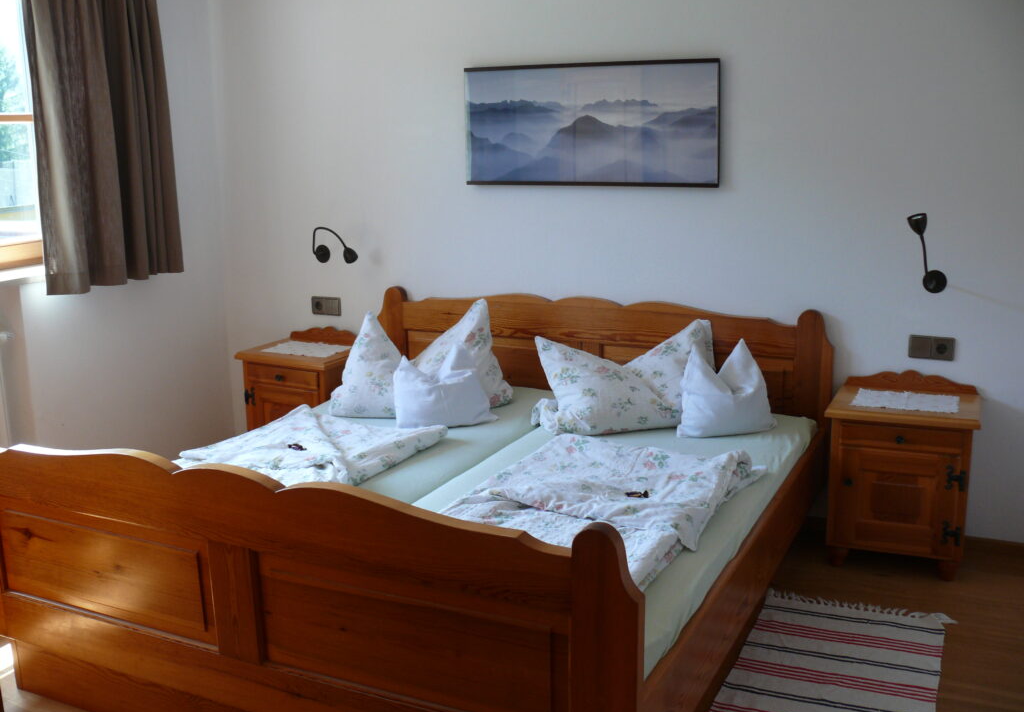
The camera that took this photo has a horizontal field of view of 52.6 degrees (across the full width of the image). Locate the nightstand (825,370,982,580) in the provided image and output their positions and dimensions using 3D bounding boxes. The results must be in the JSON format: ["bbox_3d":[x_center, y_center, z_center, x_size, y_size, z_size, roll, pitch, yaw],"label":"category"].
[{"bbox_3d":[1.320,0.394,3.514,0.476,0.642,0.371,5,13,26],"label":"nightstand"}]

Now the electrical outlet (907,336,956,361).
[{"bbox_3d":[1.447,-0.028,3.567,0.153,0.082,0.013,5,13,26],"label":"electrical outlet"}]

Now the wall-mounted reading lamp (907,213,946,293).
[{"bbox_3d":[1.379,-0.336,3.444,0.132,0.282,0.170,5,13,26],"label":"wall-mounted reading lamp"}]

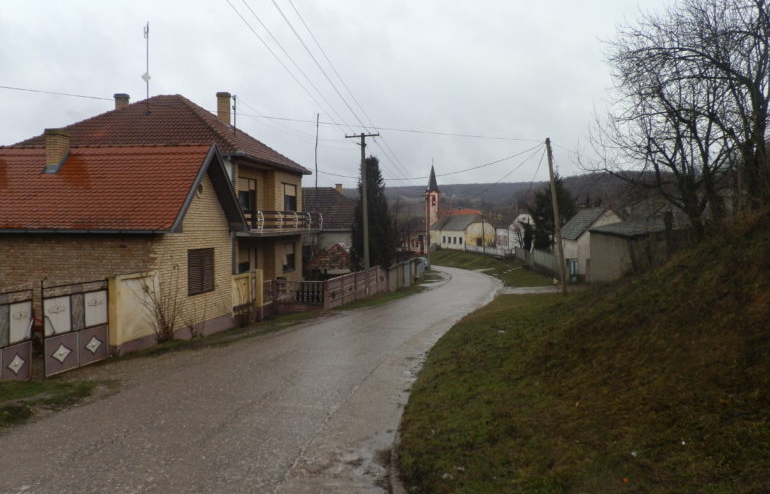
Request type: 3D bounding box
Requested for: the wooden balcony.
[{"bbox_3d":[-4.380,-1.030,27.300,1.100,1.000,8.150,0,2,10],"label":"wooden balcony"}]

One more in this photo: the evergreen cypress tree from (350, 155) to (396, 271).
[{"bbox_3d":[-0.711,-1.699,38.500,2.800,7.800,2.800,0,2,0],"label":"evergreen cypress tree"}]

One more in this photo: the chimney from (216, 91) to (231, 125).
[{"bbox_3d":[-7.266,-6.247,28.100,0.520,1.530,0.500,0,2,10],"label":"chimney"}]

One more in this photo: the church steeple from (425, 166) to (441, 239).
[{"bbox_3d":[10.674,-9.551,140.000,2.750,18.200,2.750,-1,2,-24],"label":"church steeple"}]

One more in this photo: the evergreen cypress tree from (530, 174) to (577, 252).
[{"bbox_3d":[16.669,-2.737,62.000,4.600,9.000,4.600,1,2,15],"label":"evergreen cypress tree"}]

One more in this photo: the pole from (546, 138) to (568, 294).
[{"bbox_3d":[8.921,-1.591,32.500,0.290,8.150,0.290,-6,2,0],"label":"pole"}]

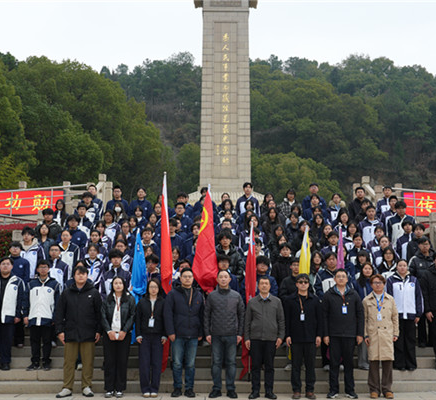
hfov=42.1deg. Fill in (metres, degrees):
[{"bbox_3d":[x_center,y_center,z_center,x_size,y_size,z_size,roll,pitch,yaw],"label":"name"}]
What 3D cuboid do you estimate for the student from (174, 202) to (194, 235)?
[{"bbox_3d":[-0.738,0.928,11.331,0.510,1.760,0.300,0,-8,-1],"label":"student"}]

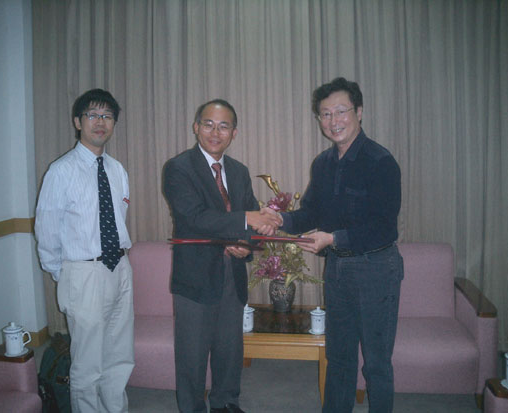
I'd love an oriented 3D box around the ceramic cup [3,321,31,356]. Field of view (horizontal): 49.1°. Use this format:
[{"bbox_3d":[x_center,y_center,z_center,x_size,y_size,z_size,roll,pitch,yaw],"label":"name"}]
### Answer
[{"bbox_3d":[-1.035,0.579,2.430,0.120,0.142,0.100,0,5,7],"label":"ceramic cup"}]

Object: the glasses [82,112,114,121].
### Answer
[{"bbox_3d":[-0.705,-0.399,2.476,0.135,0.036,0.140,2,6,-30],"label":"glasses"}]

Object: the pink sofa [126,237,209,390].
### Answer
[{"bbox_3d":[-0.574,0.681,3.514,0.780,0.840,0.770,0,5,7],"label":"pink sofa"}]

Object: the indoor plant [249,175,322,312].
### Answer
[{"bbox_3d":[0.192,0.244,3.495,0.480,0.850,0.400,0,5,7],"label":"indoor plant"}]

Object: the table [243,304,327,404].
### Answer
[{"bbox_3d":[0.166,0.894,3.346,0.560,0.420,0.730,0,5,7],"label":"table"}]

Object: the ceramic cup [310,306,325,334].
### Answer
[{"bbox_3d":[0.361,0.629,3.083,0.112,0.143,0.095,0,5,7],"label":"ceramic cup"}]

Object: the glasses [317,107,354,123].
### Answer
[{"bbox_3d":[0.368,-0.406,2.427,0.137,0.040,0.140,-7,9,26],"label":"glasses"}]

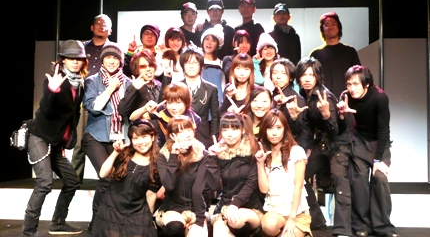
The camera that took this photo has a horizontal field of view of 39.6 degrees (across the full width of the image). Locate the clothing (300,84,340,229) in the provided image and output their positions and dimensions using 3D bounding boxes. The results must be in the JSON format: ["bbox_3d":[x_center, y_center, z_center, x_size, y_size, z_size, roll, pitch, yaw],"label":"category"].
[{"bbox_3d":[0.833,0.302,4.500,0.440,1.100,0.420,0,-4,11],"label":"clothing"}]

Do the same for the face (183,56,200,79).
[{"bbox_3d":[-0.198,-0.434,5.030,0.160,0.205,0.160,1,-4,-1],"label":"face"}]

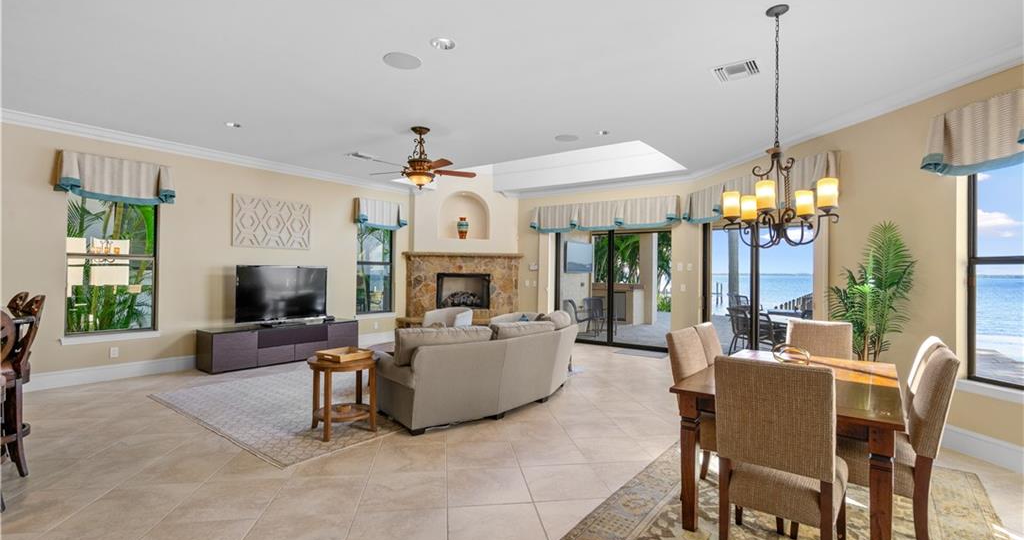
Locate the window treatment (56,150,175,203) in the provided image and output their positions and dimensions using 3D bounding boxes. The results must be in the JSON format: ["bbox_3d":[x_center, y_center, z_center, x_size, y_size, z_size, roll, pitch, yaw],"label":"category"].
[{"bbox_3d":[-5.026,-1.162,5.852,0.200,0.500,1.180,0,-1,37],"label":"window treatment"}]

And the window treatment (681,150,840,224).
[{"bbox_3d":[3.134,-0.975,6.125,0.140,0.520,2.910,1,0,-8],"label":"window treatment"}]

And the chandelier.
[{"bbox_3d":[1.805,-0.966,3.082,0.800,1.640,0.800,0,-1,37],"label":"chandelier"}]

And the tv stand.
[{"bbox_3d":[-3.435,1.115,6.922,0.510,0.520,2.160,0,0,37],"label":"tv stand"}]

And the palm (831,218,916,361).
[{"bbox_3d":[3.042,0.507,3.824,0.720,1.830,0.680,0,-1,37],"label":"palm"}]

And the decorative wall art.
[{"bbox_3d":[-3.906,-0.758,7.460,0.050,0.810,1.230,0,-1,37],"label":"decorative wall art"}]

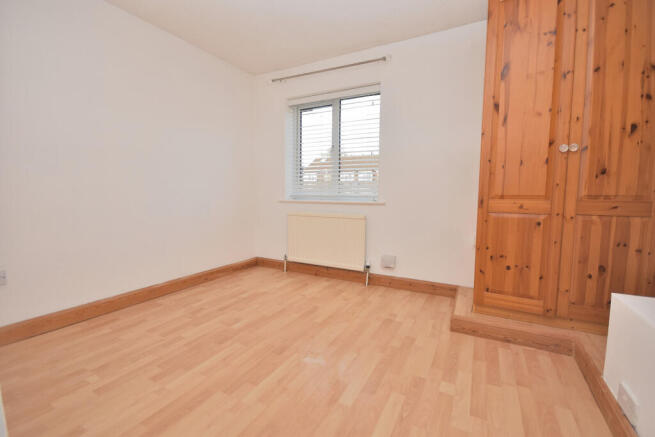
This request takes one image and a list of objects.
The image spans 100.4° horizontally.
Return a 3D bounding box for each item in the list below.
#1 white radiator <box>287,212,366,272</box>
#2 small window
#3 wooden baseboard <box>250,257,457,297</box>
[{"bbox_3d":[-0.021,0.246,3.063,0.963,0.575,0.080,3,5,27],"label":"white radiator"},{"bbox_3d":[0.037,-0.757,3.100,1.111,1.122,0.100,3,5,27],"label":"small window"},{"bbox_3d":[0.128,0.629,3.059,2.384,0.124,0.025,3,5,27],"label":"wooden baseboard"}]

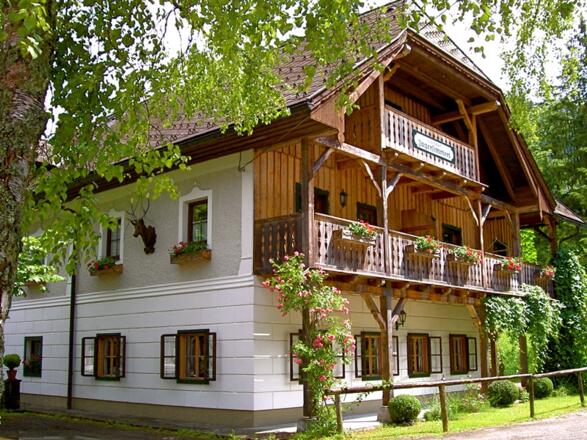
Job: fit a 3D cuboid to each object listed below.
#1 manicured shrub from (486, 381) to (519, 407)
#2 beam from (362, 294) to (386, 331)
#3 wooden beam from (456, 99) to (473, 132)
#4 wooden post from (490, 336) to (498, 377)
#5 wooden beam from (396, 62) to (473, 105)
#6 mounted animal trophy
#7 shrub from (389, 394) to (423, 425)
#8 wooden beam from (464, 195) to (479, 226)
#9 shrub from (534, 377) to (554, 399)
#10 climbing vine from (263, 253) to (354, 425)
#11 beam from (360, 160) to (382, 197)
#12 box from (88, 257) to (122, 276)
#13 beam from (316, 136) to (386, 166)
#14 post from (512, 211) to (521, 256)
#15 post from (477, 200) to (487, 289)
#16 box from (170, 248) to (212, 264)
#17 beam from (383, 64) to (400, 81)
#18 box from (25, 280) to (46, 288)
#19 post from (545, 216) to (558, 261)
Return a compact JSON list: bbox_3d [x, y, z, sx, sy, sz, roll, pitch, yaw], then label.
[{"bbox_3d":[5.622,4.682,17.760,0.797,0.739,0.797,-10,-15,41],"label":"manicured shrub"},{"bbox_3d":[1.819,2.080,14.809,0.150,0.150,1.100,-10,-56,41],"label":"beam"},{"bbox_3d":[5.096,-3.009,19.614,0.140,0.140,1.150,-10,-58,41],"label":"wooden beam"},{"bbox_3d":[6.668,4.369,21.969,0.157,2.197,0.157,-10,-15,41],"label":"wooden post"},{"bbox_3d":[3.907,-3.787,18.223,0.163,0.173,4.704,-10,-15,41],"label":"wooden beam"},{"bbox_3d":[-3.818,0.167,16.643,0.780,1.400,0.660,-10,-15,41],"label":"mounted animal trophy"},{"bbox_3d":[2.348,4.051,14.200,0.680,0.649,0.680,0,-11,0],"label":"shrub"},{"bbox_3d":[5.042,-0.212,18.838,0.126,0.994,0.126,-10,26,41],"label":"wooden beam"},{"bbox_3d":[7.714,5.201,20.628,0.760,0.710,0.760,-10,-15,41],"label":"shrub"},{"bbox_3d":[0.291,2.256,12.825,1.731,3.284,1.050,-1,-11,1],"label":"climbing vine"},{"bbox_3d":[1.850,-0.951,15.464,0.140,1.080,0.140,-10,29,41],"label":"beam"},{"bbox_3d":[-5.045,1.245,17.815,1.182,0.460,0.314,-10,-15,41],"label":"box"},{"bbox_3d":[1.267,-1.564,14.925,0.190,0.190,2.550,-10,-15,41],"label":"beam"},{"bbox_3d":[7.108,0.973,21.083,0.190,2.600,0.190,-10,-15,41],"label":"post"},{"bbox_3d":[5.465,0.720,19.253,0.190,2.600,0.190,-10,-15,41],"label":"post"},{"bbox_3d":[-2.371,0.866,15.269,1.190,0.211,0.211,-10,-15,41],"label":"box"},{"bbox_3d":[2.519,-3.691,16.608,0.134,0.134,1.075,-10,29,41],"label":"beam"},{"bbox_3d":[-7.816,1.911,19.997,1.075,0.211,0.211,-10,-15,41],"label":"box"},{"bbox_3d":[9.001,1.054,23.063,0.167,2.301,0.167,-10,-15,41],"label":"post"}]

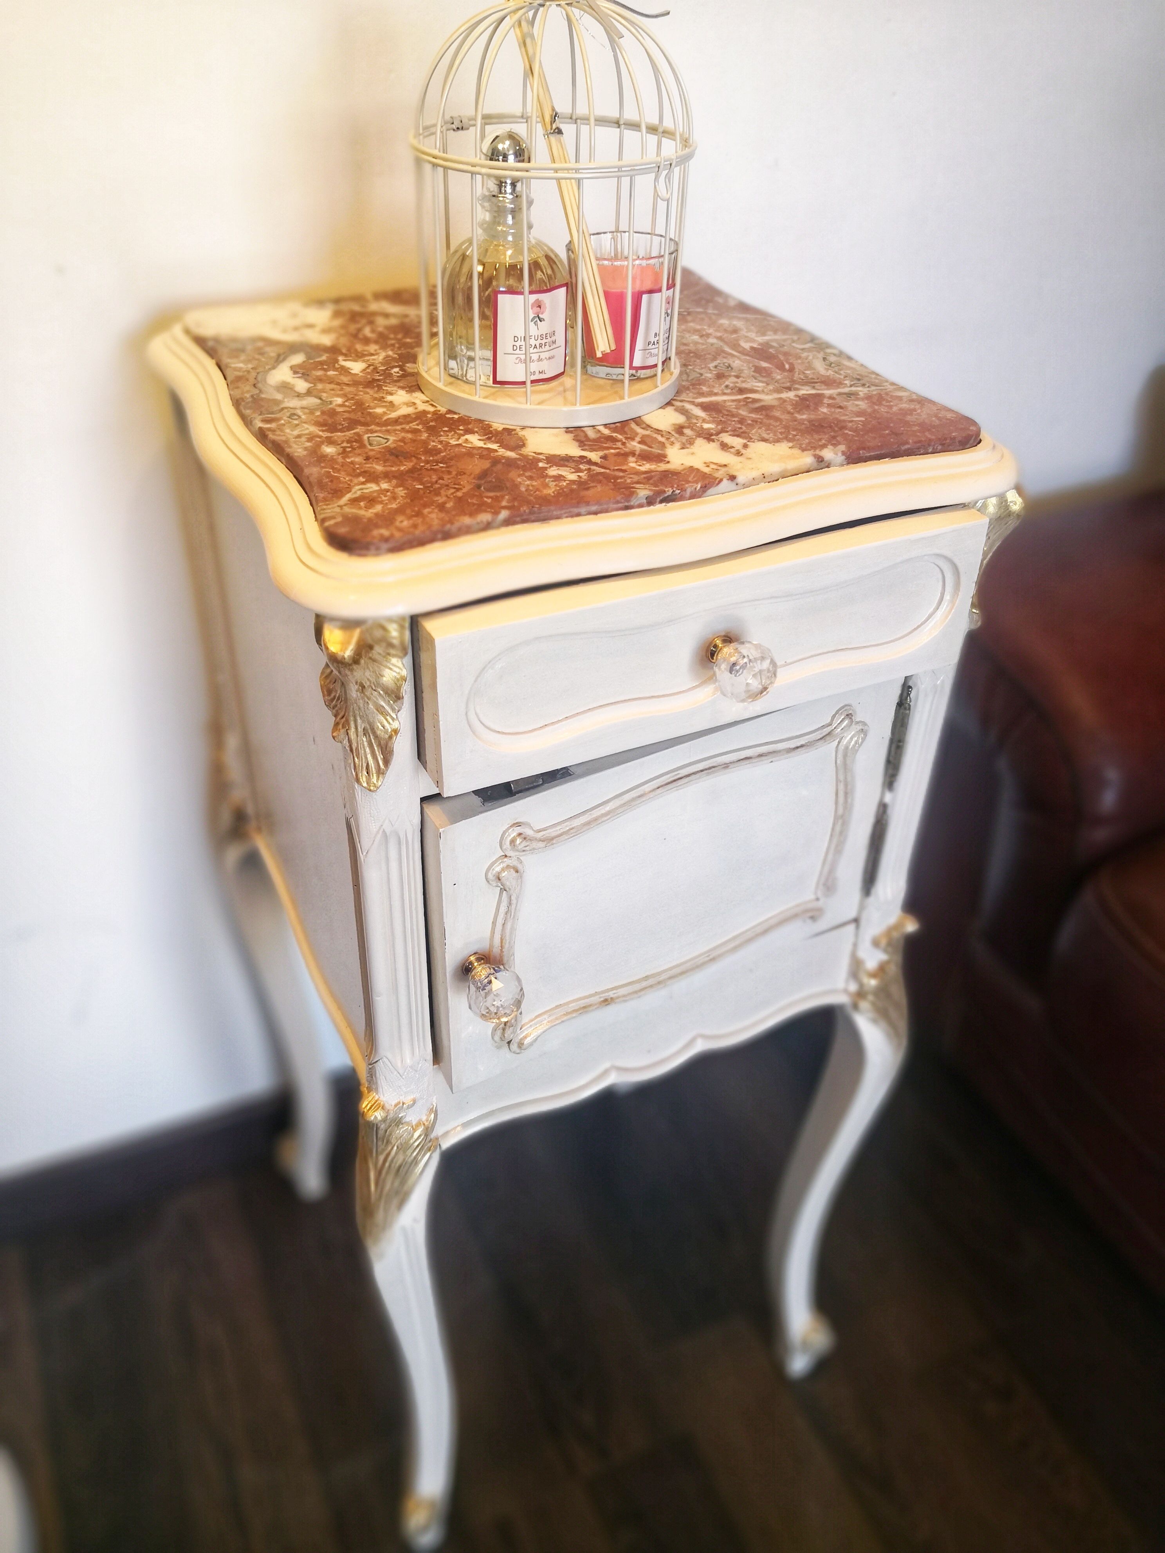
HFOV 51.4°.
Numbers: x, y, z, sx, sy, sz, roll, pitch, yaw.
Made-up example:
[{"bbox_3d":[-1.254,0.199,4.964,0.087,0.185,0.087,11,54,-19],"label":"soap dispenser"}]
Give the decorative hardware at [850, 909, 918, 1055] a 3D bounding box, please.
[{"bbox_3d":[0.207,0.144,0.828,0.038,0.107,0.038,14,38,15],"label":"decorative hardware"}]

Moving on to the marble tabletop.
[{"bbox_3d":[-0.013,-0.221,0.689,0.357,0.015,0.345,-14,40,-21],"label":"marble tabletop"}]

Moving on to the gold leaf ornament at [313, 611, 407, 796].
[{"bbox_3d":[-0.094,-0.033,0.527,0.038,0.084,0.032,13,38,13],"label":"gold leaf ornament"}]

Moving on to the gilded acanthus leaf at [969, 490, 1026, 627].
[{"bbox_3d":[0.215,-0.109,0.646,0.032,0.084,0.038,16,39,17],"label":"gilded acanthus leaf"}]

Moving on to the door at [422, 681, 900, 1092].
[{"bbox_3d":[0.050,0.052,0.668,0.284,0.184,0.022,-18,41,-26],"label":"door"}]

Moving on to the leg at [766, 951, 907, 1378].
[{"bbox_3d":[0.193,0.326,0.969,0.067,0.516,0.041,14,38,15],"label":"leg"}]

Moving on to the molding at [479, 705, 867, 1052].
[{"bbox_3d":[0.053,0.054,0.663,0.238,0.168,0.017,-18,41,-26],"label":"molding"}]

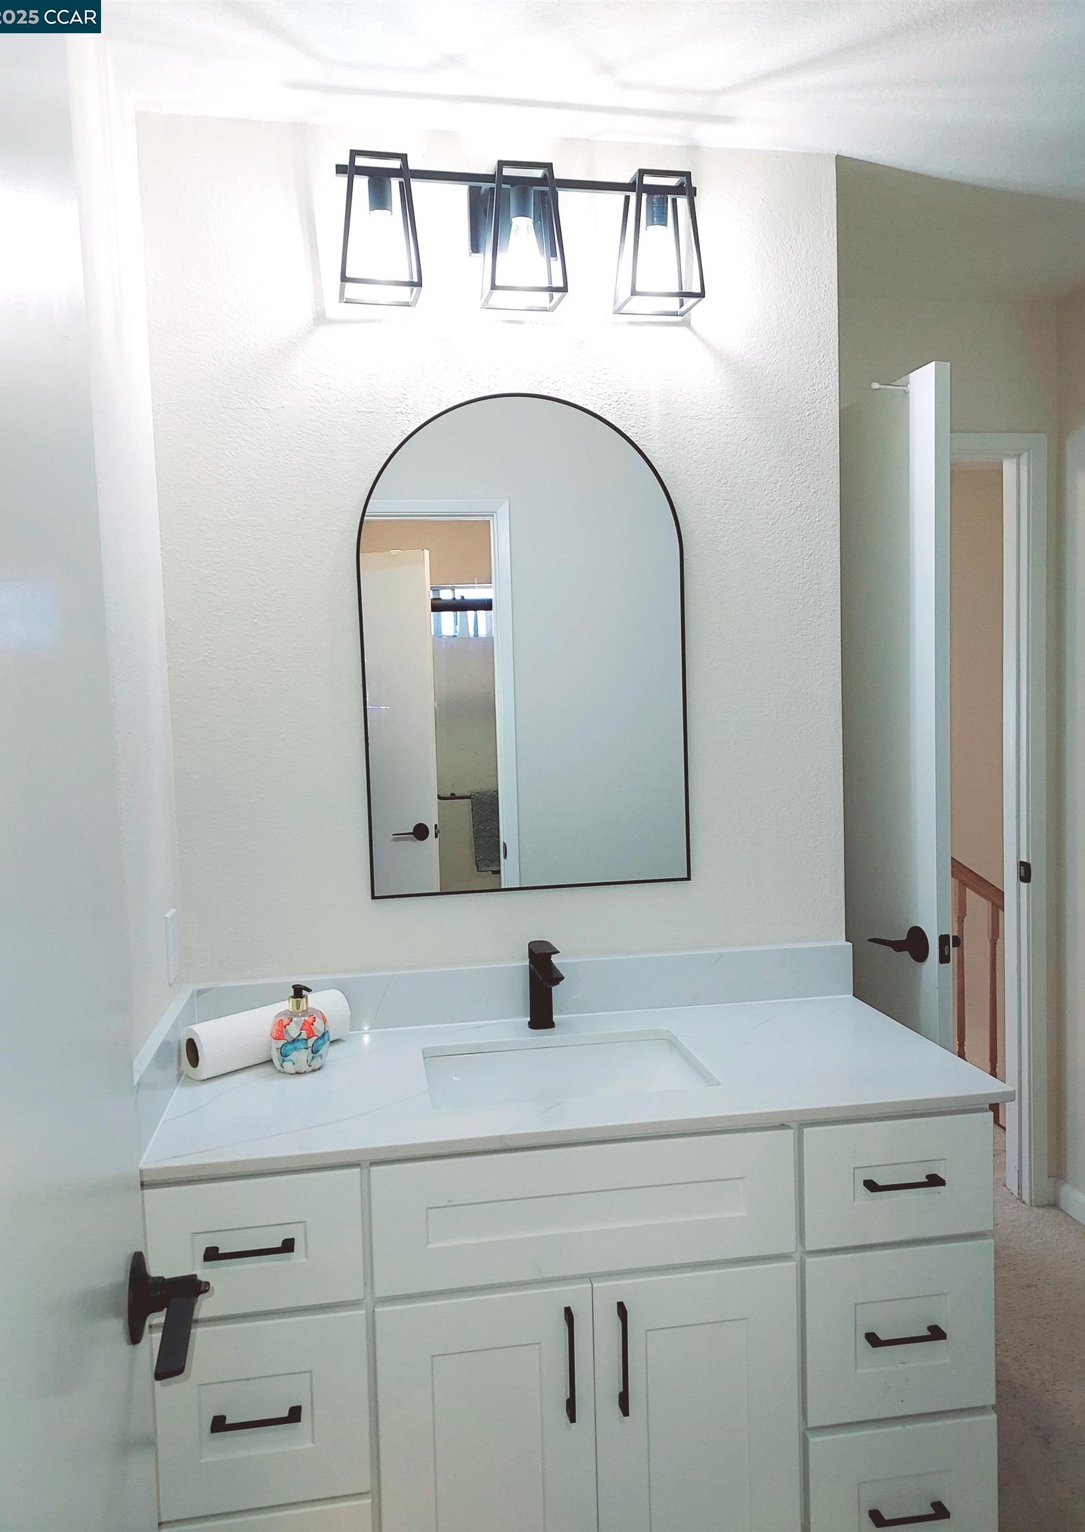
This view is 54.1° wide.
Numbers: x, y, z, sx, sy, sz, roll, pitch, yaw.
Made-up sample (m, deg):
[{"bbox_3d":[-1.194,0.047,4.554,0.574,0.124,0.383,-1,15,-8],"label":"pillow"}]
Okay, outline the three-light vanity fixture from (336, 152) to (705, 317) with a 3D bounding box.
[{"bbox_3d":[-0.038,-0.924,1.878,0.638,0.220,0.166,-2,3,-9],"label":"three-light vanity fixture"}]

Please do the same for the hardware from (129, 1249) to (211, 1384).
[{"bbox_3d":[-0.295,0.435,0.839,0.060,0.069,0.144,-2,3,-14],"label":"hardware"}]

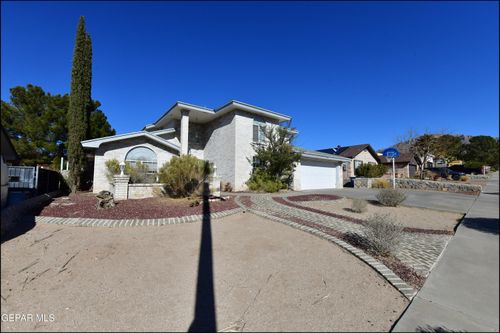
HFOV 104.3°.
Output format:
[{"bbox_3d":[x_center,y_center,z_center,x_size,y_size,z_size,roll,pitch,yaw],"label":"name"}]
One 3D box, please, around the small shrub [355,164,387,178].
[{"bbox_3d":[14.398,0.557,23.036,3.000,1.750,2.600,3,-4,-38],"label":"small shrub"}]

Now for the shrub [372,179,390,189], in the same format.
[{"bbox_3d":[11.213,1.450,16.577,1.200,0.850,1.150,3,-4,-38],"label":"shrub"}]

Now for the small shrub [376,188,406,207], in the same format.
[{"bbox_3d":[6.136,1.321,8.448,1.050,0.760,1.000,3,-4,-38],"label":"small shrub"}]

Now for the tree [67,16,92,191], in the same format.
[{"bbox_3d":[-9.207,-3.391,10.380,1.000,9.750,1.000,3,-4,-38],"label":"tree"}]

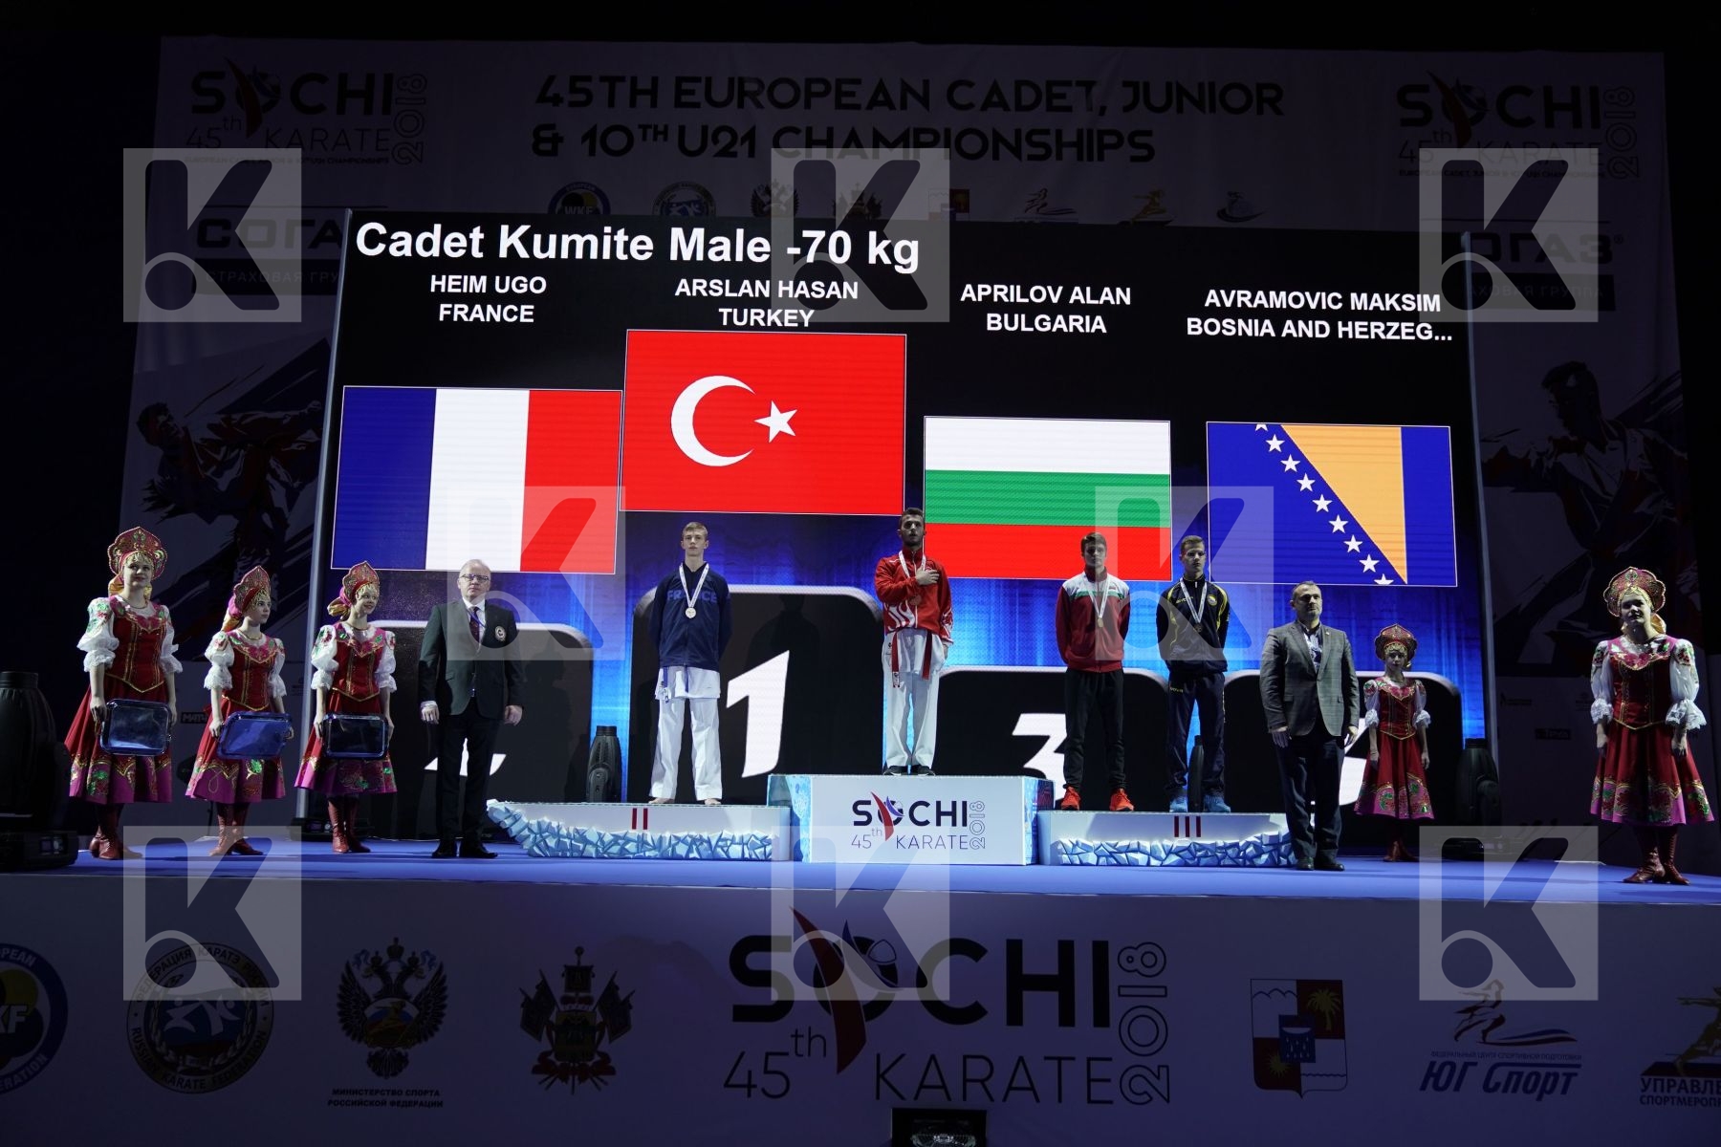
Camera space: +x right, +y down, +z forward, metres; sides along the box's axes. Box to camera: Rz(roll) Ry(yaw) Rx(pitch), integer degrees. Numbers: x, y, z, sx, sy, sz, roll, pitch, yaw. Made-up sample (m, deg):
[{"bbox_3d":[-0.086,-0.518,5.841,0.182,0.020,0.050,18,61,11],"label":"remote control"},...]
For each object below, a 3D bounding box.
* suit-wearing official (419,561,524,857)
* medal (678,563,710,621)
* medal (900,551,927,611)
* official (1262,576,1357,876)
[{"bbox_3d":[-2.351,0.806,8.677,0.610,1.780,0.340,3,-9,-12],"label":"suit-wearing official"},{"bbox_3d":[-1.040,0.116,8.997,0.198,0.370,0.120,1,-8,-2],"label":"medal"},{"bbox_3d":[0.333,0.047,9.061,0.174,0.386,0.120,1,-8,0],"label":"medal"},{"bbox_3d":[2.760,0.920,8.809,0.580,1.750,0.340,0,-8,3],"label":"official"}]

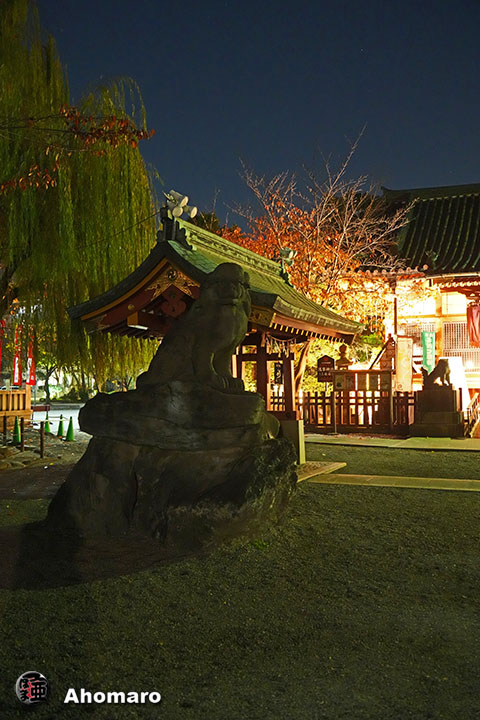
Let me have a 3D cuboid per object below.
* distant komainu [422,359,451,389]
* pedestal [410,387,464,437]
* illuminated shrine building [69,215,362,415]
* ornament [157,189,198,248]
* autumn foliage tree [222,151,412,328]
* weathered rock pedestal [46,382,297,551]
[{"bbox_3d":[5.939,0.409,20.600,0.840,0.920,0.420,-1,-3,24],"label":"distant komainu"},{"bbox_3d":[6.013,1.577,20.700,1.450,1.450,1.150,-1,-3,24],"label":"pedestal"},{"bbox_3d":[-0.072,-0.093,12.051,3.600,4.150,4.750,-1,-3,24],"label":"illuminated shrine building"},{"bbox_3d":[-0.933,-2.112,10.150,0.560,0.820,0.400,-1,-3,24],"label":"ornament"},{"bbox_3d":[2.400,-2.108,22.103,6.000,8.700,5.500,0,-2,0],"label":"autumn foliage tree"},{"bbox_3d":[-0.649,1.036,7.547,2.200,1.540,1.950,-1,-3,24],"label":"weathered rock pedestal"}]

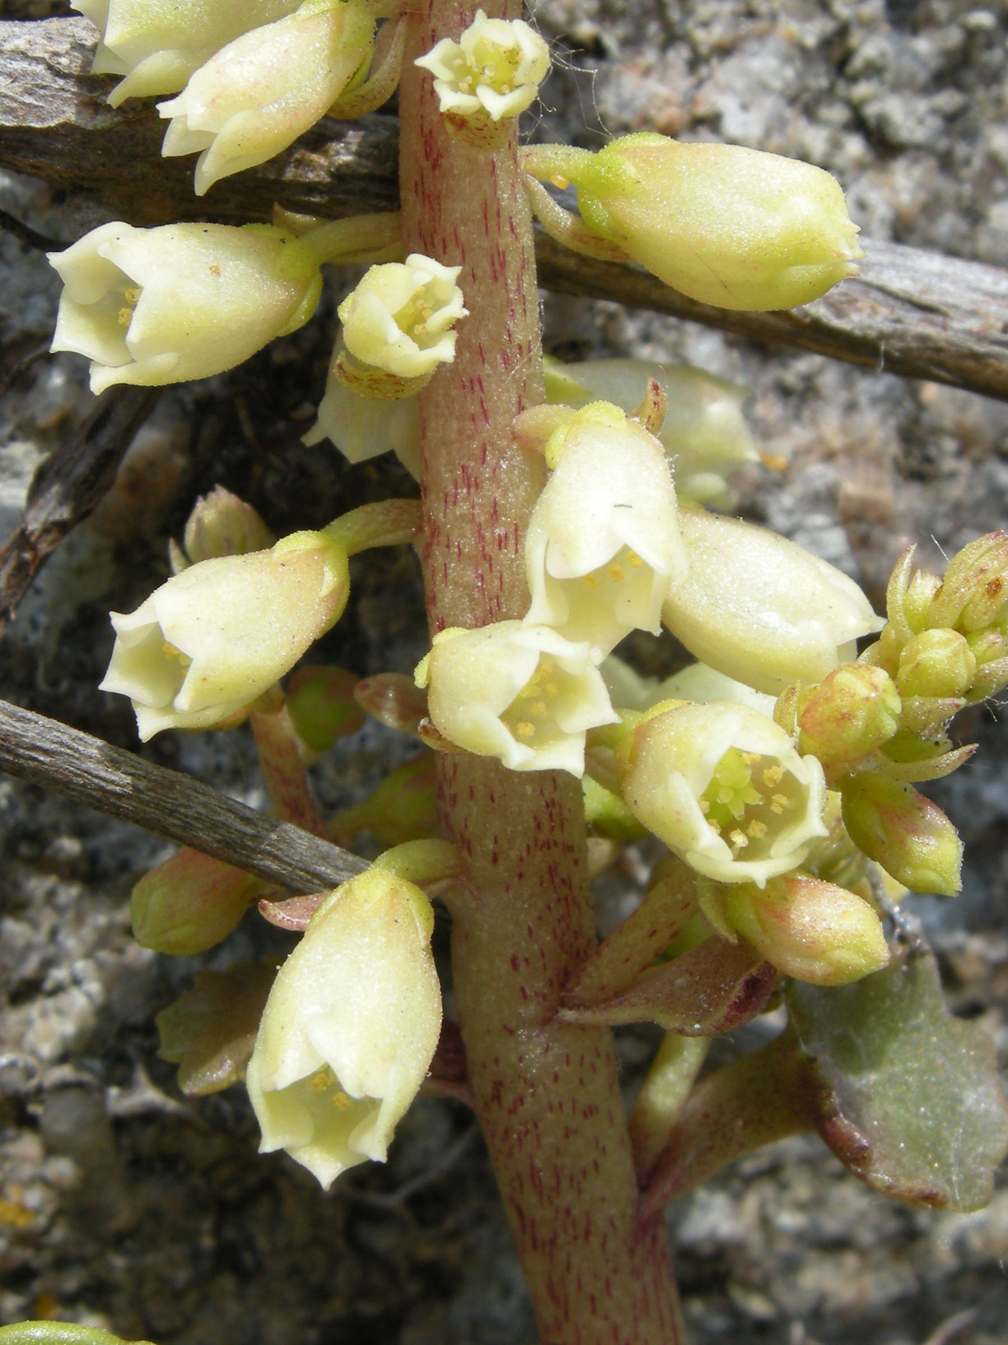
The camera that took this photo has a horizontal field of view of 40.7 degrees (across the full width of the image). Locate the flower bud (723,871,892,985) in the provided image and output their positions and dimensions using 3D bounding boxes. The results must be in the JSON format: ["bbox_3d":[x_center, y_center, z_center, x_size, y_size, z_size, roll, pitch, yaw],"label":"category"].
[{"bbox_3d":[0.010,0.008,0.045,0.006,0.003,0.003,23,28,18],"label":"flower bud"}]

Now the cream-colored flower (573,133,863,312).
[{"bbox_3d":[0.007,-0.015,0.045,0.009,0.005,0.005,16,24,5],"label":"cream-colored flower"}]

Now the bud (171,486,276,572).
[{"bbox_3d":[-0.010,-0.005,0.050,0.004,0.004,0.004,-1,16,42],"label":"bud"}]

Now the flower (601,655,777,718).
[{"bbox_3d":[0.007,0.002,0.050,0.008,0.005,0.005,28,6,-18],"label":"flower"}]

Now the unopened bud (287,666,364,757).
[{"bbox_3d":[-0.007,0.001,0.051,0.003,0.004,0.003,33,36,28],"label":"unopened bud"}]

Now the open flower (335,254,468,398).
[{"bbox_3d":[-0.004,-0.011,0.043,0.004,0.004,0.005,-13,4,-29],"label":"open flower"}]

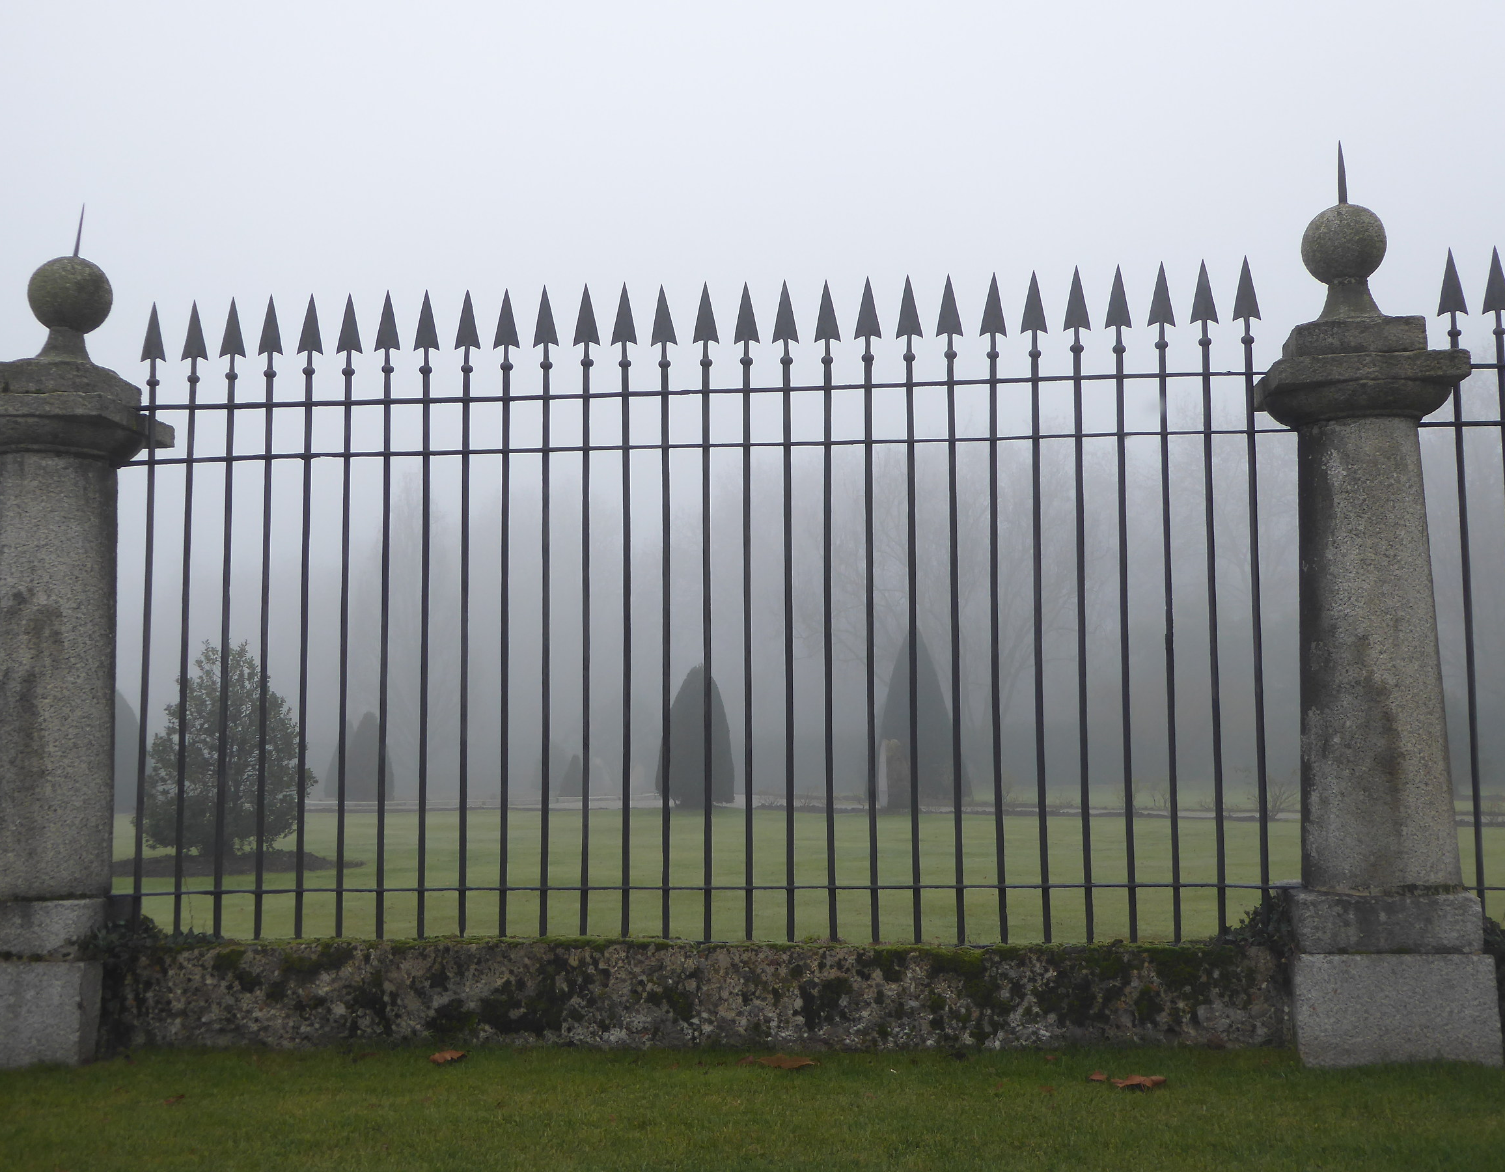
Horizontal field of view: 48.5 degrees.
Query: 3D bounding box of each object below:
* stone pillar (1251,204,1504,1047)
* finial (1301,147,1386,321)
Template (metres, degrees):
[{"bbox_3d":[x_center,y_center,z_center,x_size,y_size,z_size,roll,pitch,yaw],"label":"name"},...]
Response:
[{"bbox_3d":[2.293,0.111,6.255,0.710,3.156,0.710,-1,-5,5],"label":"stone pillar"},{"bbox_3d":[2.260,-1.358,6.386,0.308,0.698,0.308,-1,-5,5],"label":"finial"}]

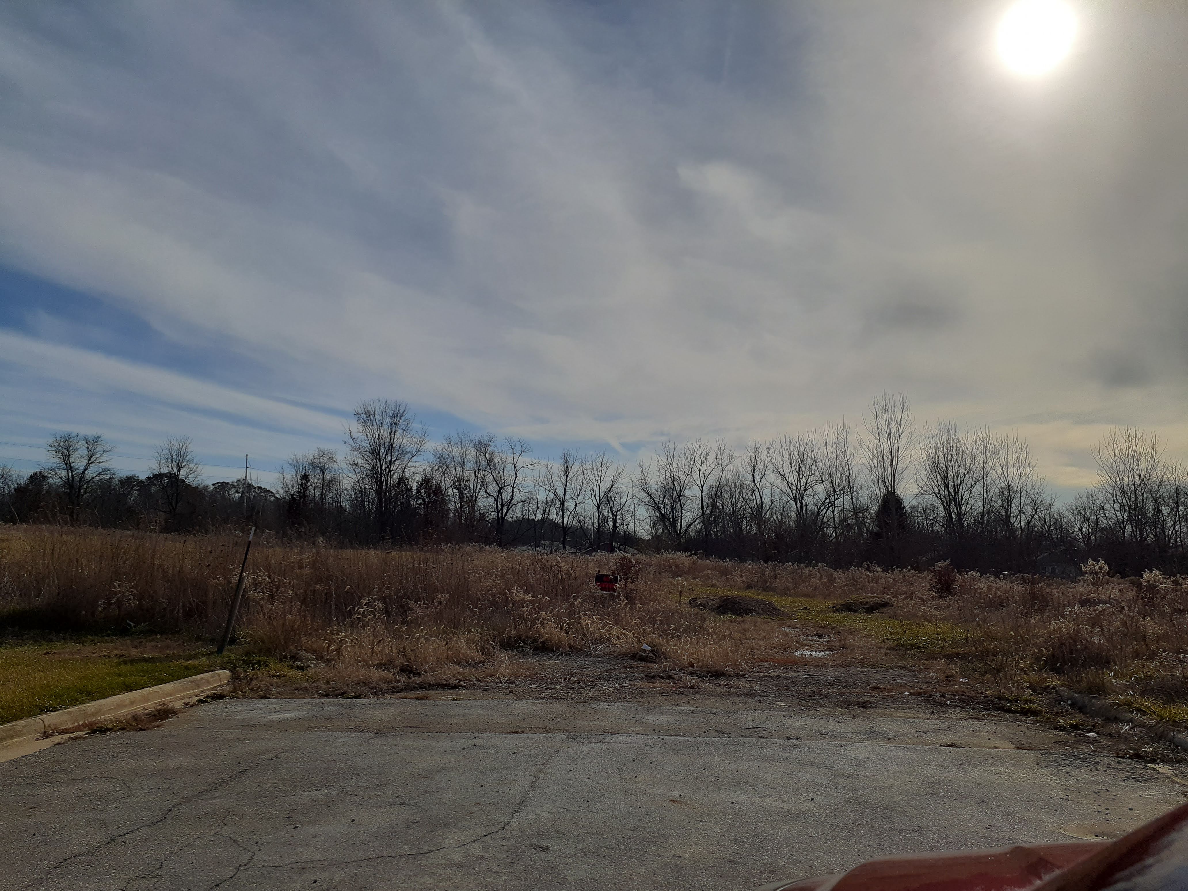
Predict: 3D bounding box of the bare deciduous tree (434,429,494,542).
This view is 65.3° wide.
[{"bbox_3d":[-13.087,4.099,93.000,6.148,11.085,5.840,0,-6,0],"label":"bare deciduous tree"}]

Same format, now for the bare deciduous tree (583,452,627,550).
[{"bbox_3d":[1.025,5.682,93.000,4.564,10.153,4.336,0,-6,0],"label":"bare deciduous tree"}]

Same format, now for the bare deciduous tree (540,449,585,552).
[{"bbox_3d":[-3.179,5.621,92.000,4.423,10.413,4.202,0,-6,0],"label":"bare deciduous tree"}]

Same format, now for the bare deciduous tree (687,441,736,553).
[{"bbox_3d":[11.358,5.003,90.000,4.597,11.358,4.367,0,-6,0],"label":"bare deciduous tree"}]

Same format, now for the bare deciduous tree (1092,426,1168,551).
[{"bbox_3d":[53.840,4.471,93.000,7.545,12.761,7.168,0,-6,0],"label":"bare deciduous tree"}]

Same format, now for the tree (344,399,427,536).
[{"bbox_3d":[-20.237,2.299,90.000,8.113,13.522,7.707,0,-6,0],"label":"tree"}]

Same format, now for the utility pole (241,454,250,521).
[{"bbox_3d":[-52.654,6.310,140.000,0.900,10.748,0.450,0,-6,0],"label":"utility pole"}]

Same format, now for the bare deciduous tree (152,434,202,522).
[{"bbox_3d":[-44.122,3.583,98.000,5.497,9.227,5.222,0,-6,0],"label":"bare deciduous tree"}]

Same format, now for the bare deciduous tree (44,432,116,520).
[{"bbox_3d":[-50.030,3.110,90.000,6.941,8.834,6.594,0,-6,0],"label":"bare deciduous tree"}]

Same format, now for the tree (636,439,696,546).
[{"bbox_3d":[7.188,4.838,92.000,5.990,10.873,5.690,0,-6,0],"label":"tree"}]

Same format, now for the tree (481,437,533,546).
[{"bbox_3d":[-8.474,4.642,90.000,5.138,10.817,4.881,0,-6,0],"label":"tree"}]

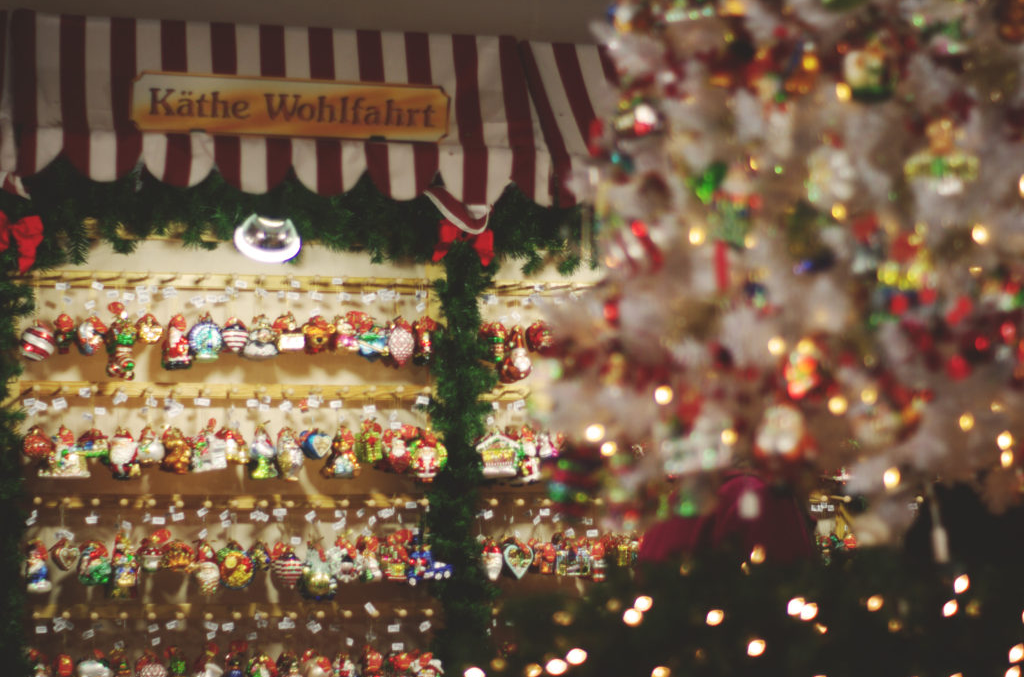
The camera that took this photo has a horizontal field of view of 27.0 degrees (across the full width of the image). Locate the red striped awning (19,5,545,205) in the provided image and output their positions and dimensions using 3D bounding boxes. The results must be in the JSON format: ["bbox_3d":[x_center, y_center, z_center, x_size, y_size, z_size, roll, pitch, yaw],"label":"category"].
[{"bbox_3d":[-0.464,-0.467,4.280,1.055,0.404,0.260,1,-5,-11],"label":"red striped awning"}]

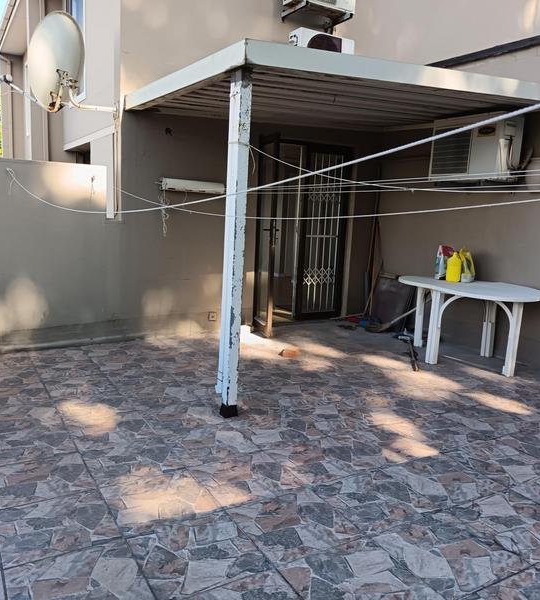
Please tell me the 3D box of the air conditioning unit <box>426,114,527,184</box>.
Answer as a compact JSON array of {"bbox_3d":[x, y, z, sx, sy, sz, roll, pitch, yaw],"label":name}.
[{"bbox_3d":[1.903,-1.388,5.165,0.330,0.570,0.740,-3,11,-30],"label":"air conditioning unit"}]

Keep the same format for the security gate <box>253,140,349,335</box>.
[{"bbox_3d":[0.473,-0.672,6.047,1.243,2.026,0.407,-3,11,-30],"label":"security gate"}]

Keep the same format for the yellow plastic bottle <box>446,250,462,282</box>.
[{"bbox_3d":[1.770,-0.325,5.278,0.143,0.296,0.090,6,10,18],"label":"yellow plastic bottle"}]

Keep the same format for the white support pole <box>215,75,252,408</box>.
[{"bbox_3d":[-0.206,-0.307,3.446,0.080,2.119,0.100,-3,11,-30],"label":"white support pole"}]

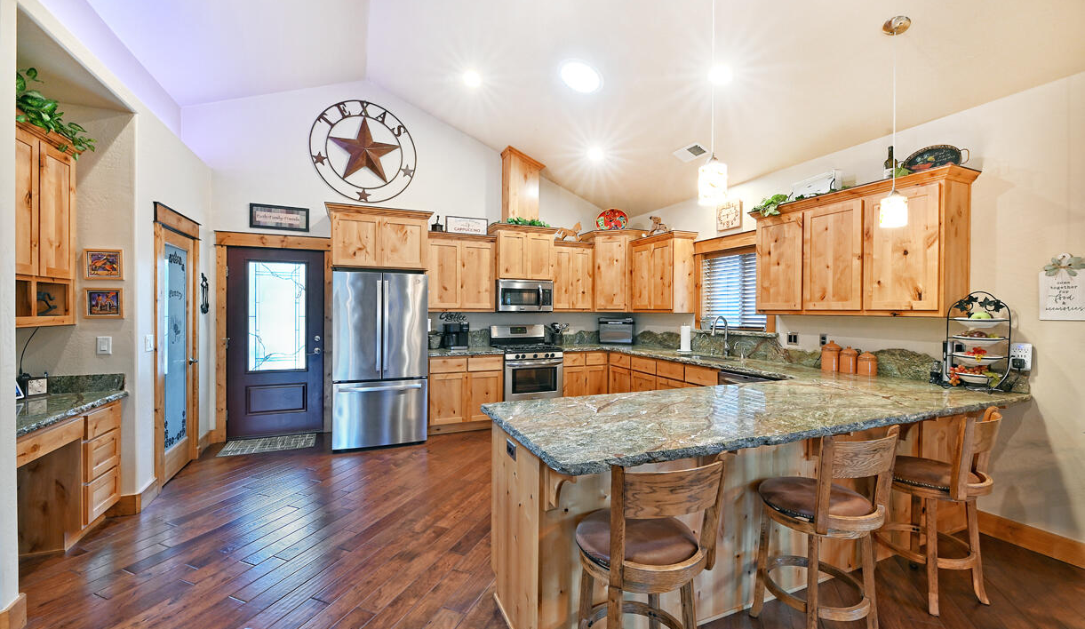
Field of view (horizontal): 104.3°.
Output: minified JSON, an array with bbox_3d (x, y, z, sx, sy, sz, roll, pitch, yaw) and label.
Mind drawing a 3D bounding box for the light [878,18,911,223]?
[{"bbox_3d":[2.013,-1.088,2.410,0.127,1.180,0.127,0,0,-23],"label":"light"}]

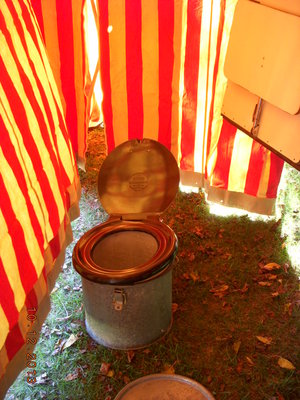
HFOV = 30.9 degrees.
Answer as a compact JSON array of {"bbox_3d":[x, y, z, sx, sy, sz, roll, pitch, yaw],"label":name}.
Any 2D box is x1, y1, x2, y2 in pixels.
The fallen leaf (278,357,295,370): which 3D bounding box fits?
[{"bbox_3d":[0.502,0.602,1.996,0.048,0.015,0.069,-21,33,-36],"label":"fallen leaf"}]

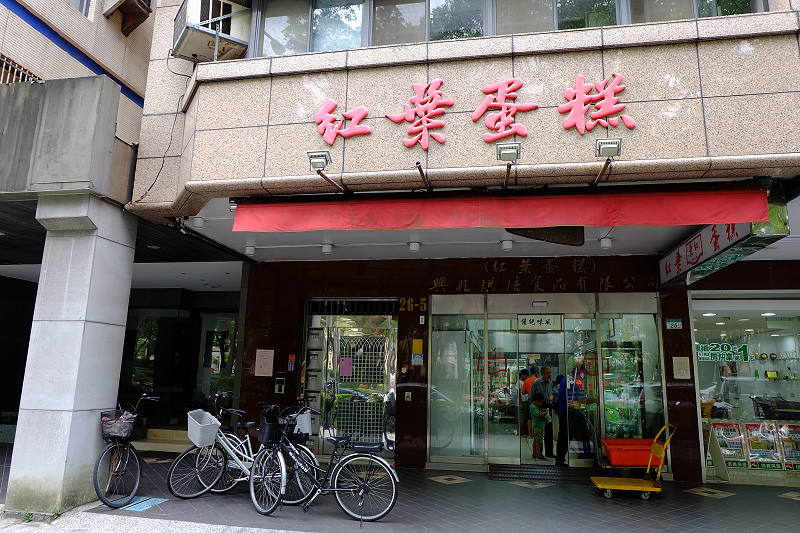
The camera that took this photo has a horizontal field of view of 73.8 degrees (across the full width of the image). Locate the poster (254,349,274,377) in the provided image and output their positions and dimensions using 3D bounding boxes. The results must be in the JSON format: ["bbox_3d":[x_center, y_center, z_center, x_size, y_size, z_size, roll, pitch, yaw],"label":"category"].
[{"bbox_3d":[-2.248,1.612,8.874,0.301,0.426,0.010,-1,-11,11],"label":"poster"}]

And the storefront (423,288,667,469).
[{"bbox_3d":[2.125,1.706,8.030,3.431,2.598,0.203,-1,-11,11],"label":"storefront"}]

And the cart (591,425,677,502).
[{"bbox_3d":[2.840,2.350,6.460,0.985,0.832,0.518,0,-11,8],"label":"cart"}]

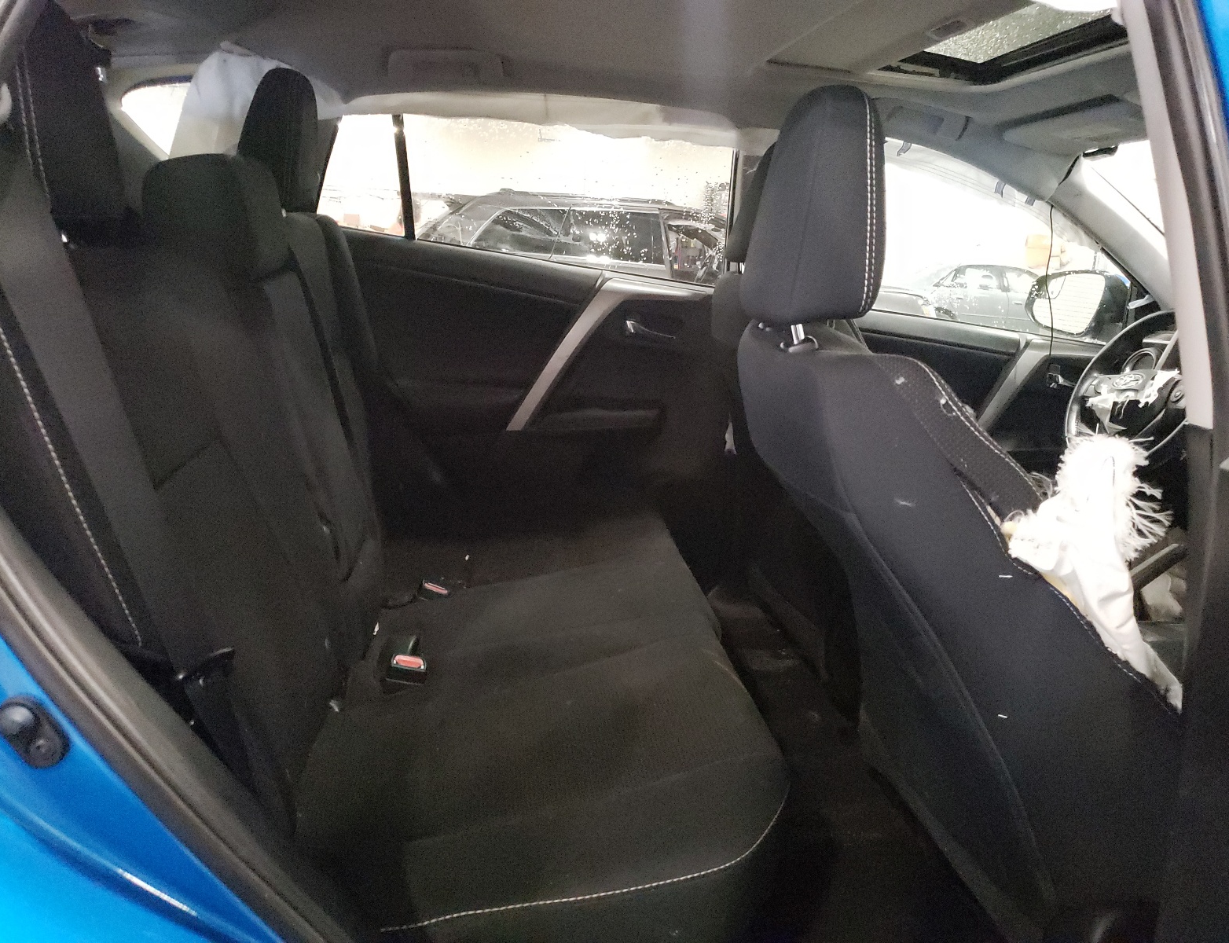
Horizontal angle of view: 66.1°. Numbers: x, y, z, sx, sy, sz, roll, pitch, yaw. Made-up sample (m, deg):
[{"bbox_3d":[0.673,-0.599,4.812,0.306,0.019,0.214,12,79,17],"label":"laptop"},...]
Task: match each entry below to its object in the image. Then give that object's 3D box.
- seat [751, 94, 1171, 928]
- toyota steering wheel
[{"bbox_3d":[0.578,0.130,1.224,0.840,1.120,0.530,2,15,-7],"label":"seat"},{"bbox_3d":[1.106,-0.171,1.984,0.130,0.370,0.370,25,11,-13],"label":"toyota steering wheel"}]

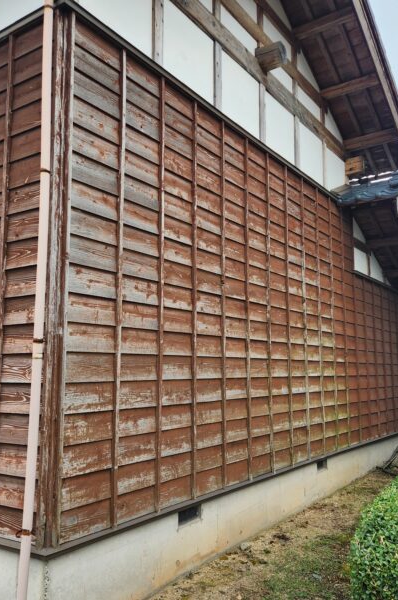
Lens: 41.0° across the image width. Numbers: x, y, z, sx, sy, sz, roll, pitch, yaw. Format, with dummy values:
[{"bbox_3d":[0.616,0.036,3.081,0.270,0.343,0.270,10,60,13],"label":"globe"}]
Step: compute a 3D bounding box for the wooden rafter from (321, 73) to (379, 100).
[{"bbox_3d":[2.029,-2.855,7.130,0.760,0.110,0.120,-5,-9,34],"label":"wooden rafter"}]

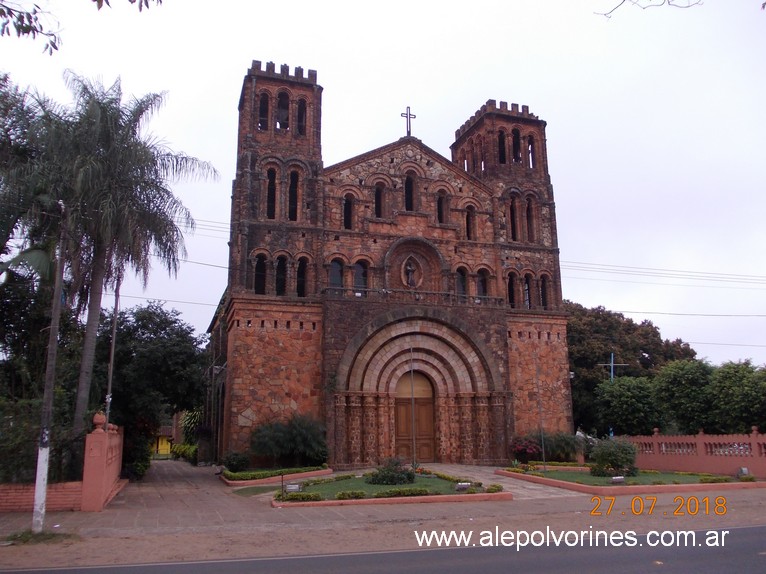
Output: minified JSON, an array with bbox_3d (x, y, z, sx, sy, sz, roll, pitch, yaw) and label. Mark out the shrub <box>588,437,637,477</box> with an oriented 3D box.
[{"bbox_3d":[7.108,5.262,19.263,1.500,1.120,1.450,-5,-14,19],"label":"shrub"}]

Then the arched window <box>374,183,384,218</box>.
[{"bbox_3d":[-0.179,-4.412,31.590,0.540,1.920,0.300,3,-14,-19],"label":"arched window"}]

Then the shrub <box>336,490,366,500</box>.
[{"bbox_3d":[-0.828,5.330,15.937,0.720,0.250,0.400,1,-14,-8],"label":"shrub"}]

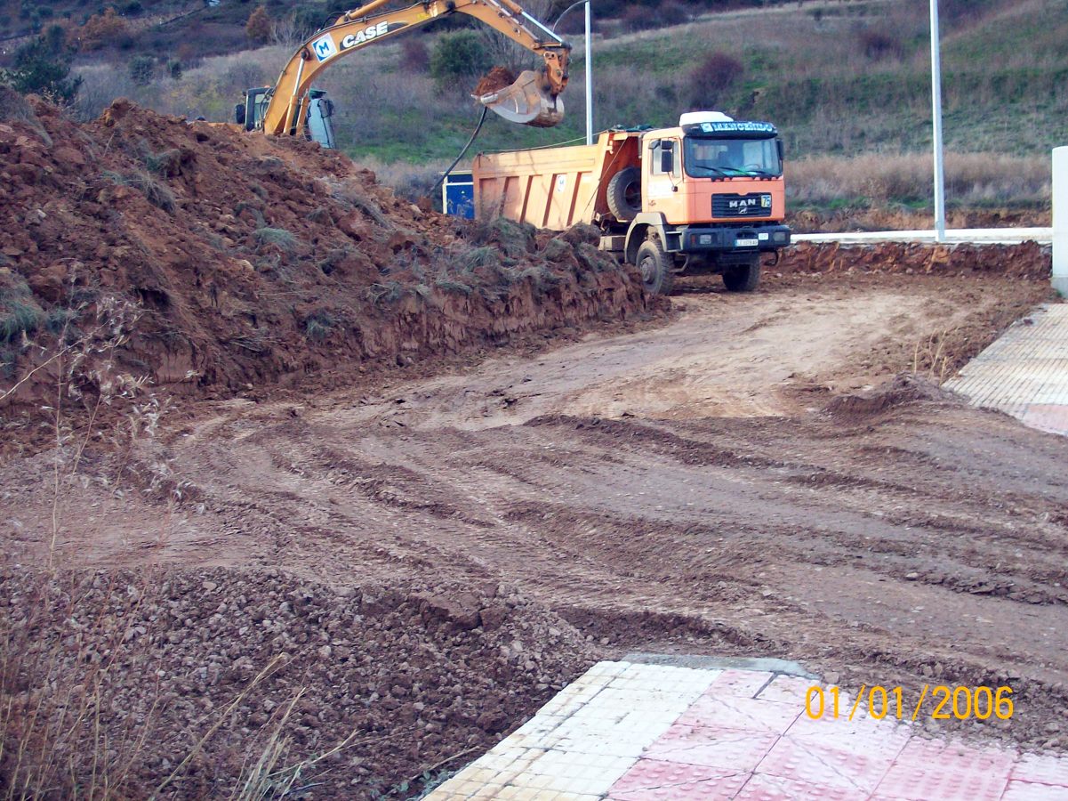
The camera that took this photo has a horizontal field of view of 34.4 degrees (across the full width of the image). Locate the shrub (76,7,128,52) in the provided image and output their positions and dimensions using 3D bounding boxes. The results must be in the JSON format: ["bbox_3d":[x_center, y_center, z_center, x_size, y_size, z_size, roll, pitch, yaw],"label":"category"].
[{"bbox_3d":[-41.286,-35.382,165.000,5.000,4.160,4.650,-3,7,-13],"label":"shrub"}]

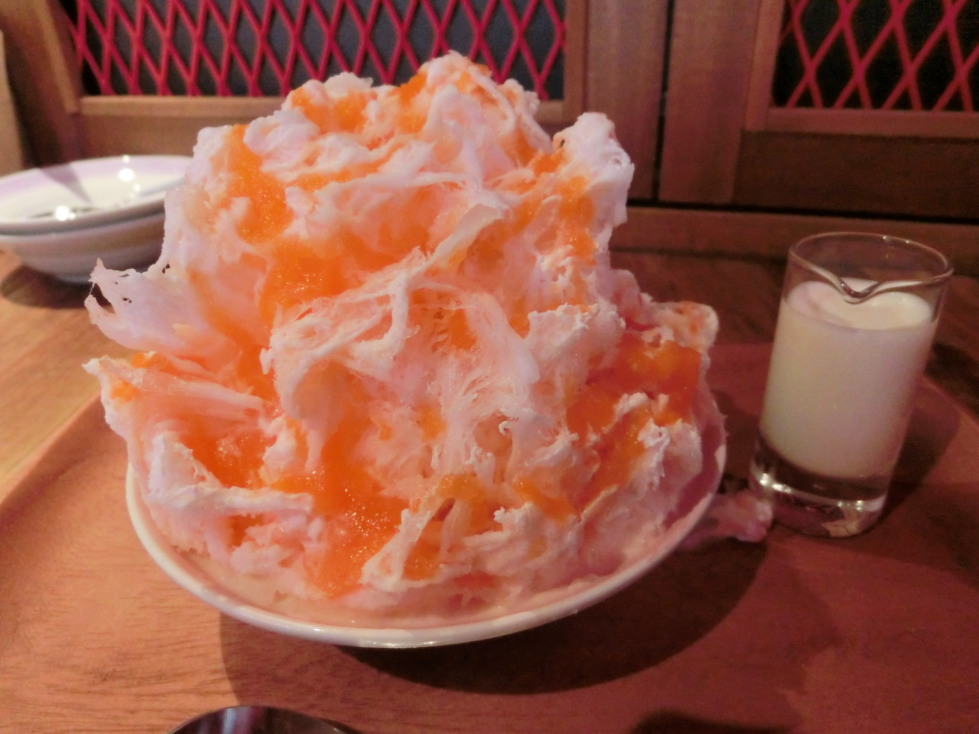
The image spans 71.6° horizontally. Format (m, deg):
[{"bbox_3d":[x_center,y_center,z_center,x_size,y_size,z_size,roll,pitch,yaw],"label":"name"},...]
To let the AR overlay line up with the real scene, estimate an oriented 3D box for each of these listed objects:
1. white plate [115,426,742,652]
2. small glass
[{"bbox_3d":[-0.016,0.035,0.228,0.177,0.048,0.177,-2,29,1],"label":"white plate"},{"bbox_3d":[0.114,0.007,0.221,0.044,0.090,0.045,15,34,29],"label":"small glass"}]

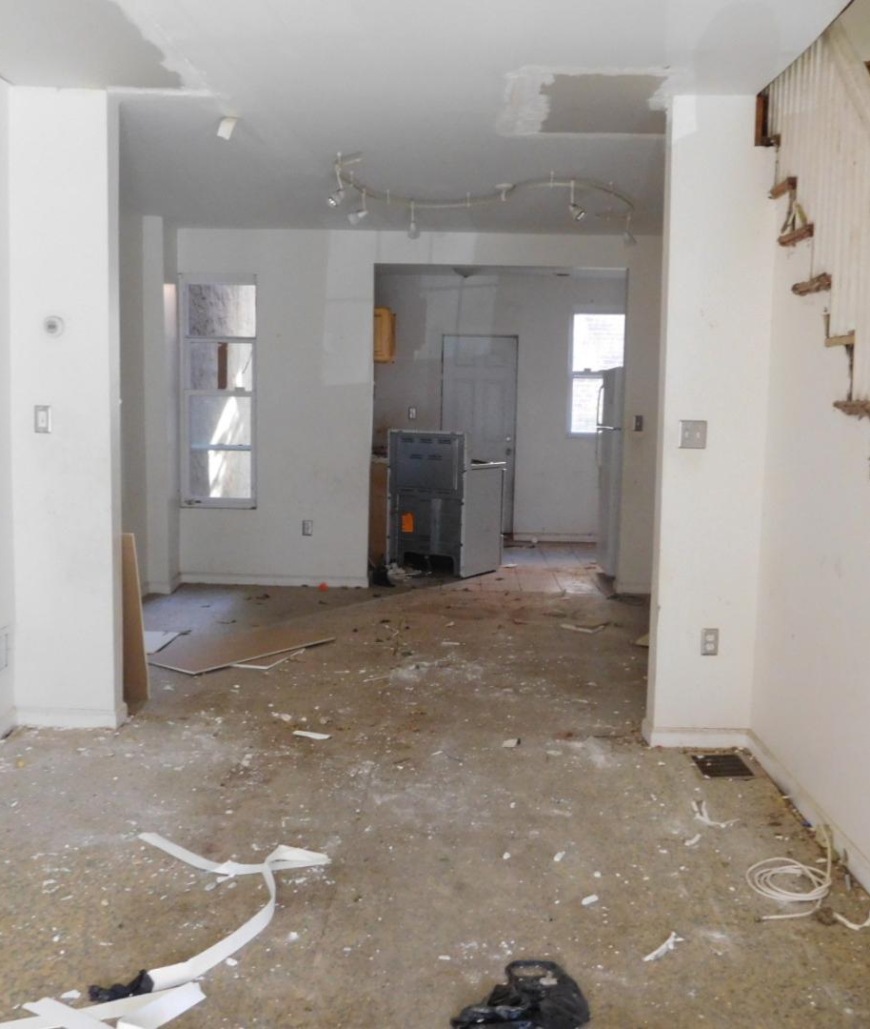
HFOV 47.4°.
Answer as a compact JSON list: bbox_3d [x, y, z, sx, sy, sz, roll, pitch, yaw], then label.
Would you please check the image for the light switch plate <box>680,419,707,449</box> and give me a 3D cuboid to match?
[{"bbox_3d":[1.021,-0.316,3.907,0.113,0.114,0.014,1,6,2],"label":"light switch plate"}]

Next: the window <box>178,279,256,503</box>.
[{"bbox_3d":[-1.654,-0.931,7.602,0.589,1.764,0.100,1,6,2],"label":"window"}]

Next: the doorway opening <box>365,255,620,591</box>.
[{"bbox_3d":[0.474,-0.638,7.590,1.905,2.451,0.140,1,6,2],"label":"doorway opening"}]

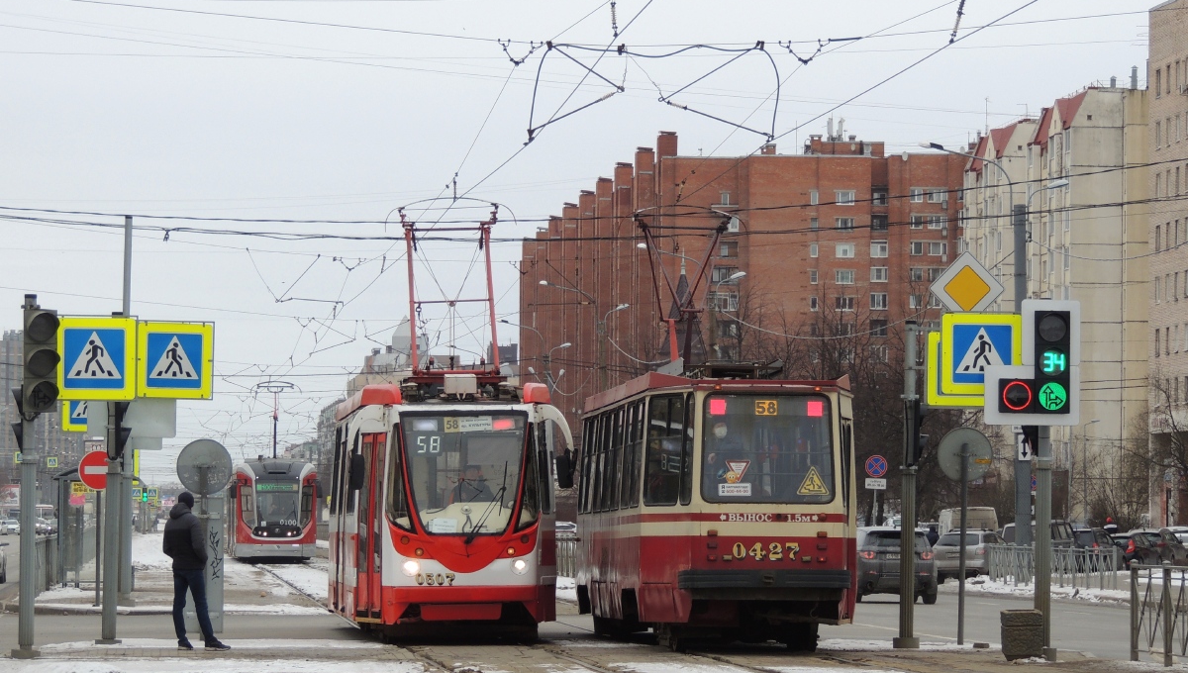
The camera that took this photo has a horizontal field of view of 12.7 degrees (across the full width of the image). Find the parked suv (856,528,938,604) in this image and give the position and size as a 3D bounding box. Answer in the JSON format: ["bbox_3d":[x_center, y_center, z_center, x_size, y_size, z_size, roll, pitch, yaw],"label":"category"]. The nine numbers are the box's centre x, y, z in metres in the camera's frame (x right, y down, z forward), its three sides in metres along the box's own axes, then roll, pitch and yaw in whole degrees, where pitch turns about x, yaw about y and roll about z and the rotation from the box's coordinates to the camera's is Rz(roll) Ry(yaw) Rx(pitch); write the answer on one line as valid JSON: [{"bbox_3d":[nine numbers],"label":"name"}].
[{"bbox_3d":[6.593,5.169,120.500,1.930,1.720,4.600,0,-2,-5],"label":"parked suv"}]

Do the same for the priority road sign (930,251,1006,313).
[{"bbox_3d":[4.652,-0.592,66.300,0.940,0.940,0.050,1,-2,-4],"label":"priority road sign"}]

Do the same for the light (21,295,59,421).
[{"bbox_3d":[-6.101,0.268,58.700,0.400,1.180,0.400,1,-2,-12],"label":"light"}]

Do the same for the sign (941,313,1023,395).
[{"bbox_3d":[4.394,0.202,60.200,0.900,0.910,0.050,0,-2,-5],"label":"sign"}]

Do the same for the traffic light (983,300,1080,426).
[{"bbox_3d":[4.867,0.291,59.100,1.070,1.410,0.280,1,-2,-4],"label":"traffic light"}]

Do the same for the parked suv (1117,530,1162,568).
[{"bbox_3d":[21.039,8.381,208.000,1.800,1.580,4.400,0,-2,20],"label":"parked suv"}]

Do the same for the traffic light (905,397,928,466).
[{"bbox_3d":[4.010,1.191,66.000,0.300,0.850,0.340,0,-2,-2],"label":"traffic light"}]

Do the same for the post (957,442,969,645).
[{"bbox_3d":[4.551,2.564,65.600,0.080,2.500,0.080,1,-2,-5],"label":"post"}]

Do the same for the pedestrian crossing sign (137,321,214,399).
[{"bbox_3d":[-4.979,0.284,63.300,0.920,0.920,0.060,1,-2,-6],"label":"pedestrian crossing sign"}]

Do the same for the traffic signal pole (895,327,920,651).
[{"bbox_3d":[3.823,1.815,64.800,0.270,4.000,0.270,0,-2,-5],"label":"traffic signal pole"}]

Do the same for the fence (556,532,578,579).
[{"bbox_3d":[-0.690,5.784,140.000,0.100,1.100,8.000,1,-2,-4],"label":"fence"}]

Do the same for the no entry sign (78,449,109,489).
[{"bbox_3d":[-8.666,2.342,93.000,0.690,0.690,0.050,0,-2,-5],"label":"no entry sign"}]

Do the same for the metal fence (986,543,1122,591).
[{"bbox_3d":[12.303,6.253,144.500,0.090,1.100,21.000,1,-2,-4],"label":"metal fence"}]

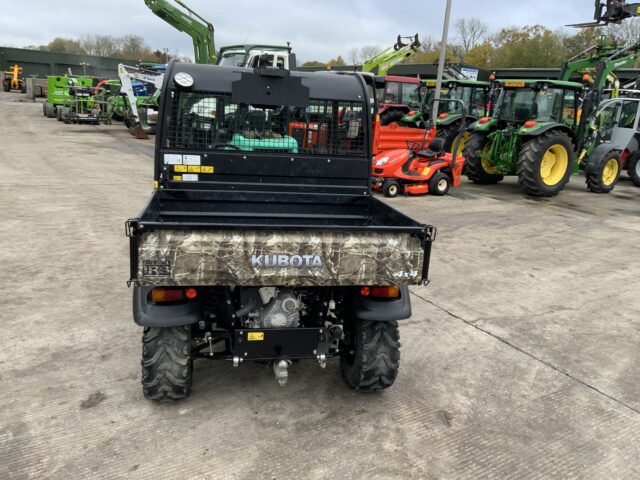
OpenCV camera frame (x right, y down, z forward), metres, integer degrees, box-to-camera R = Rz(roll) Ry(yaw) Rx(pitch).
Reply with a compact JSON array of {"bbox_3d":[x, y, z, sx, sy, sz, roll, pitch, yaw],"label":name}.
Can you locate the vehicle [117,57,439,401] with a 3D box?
[{"bbox_3d":[-0.442,-0.372,4.147,1.570,2.000,3.030,1,14,-11],"label":"vehicle"}]

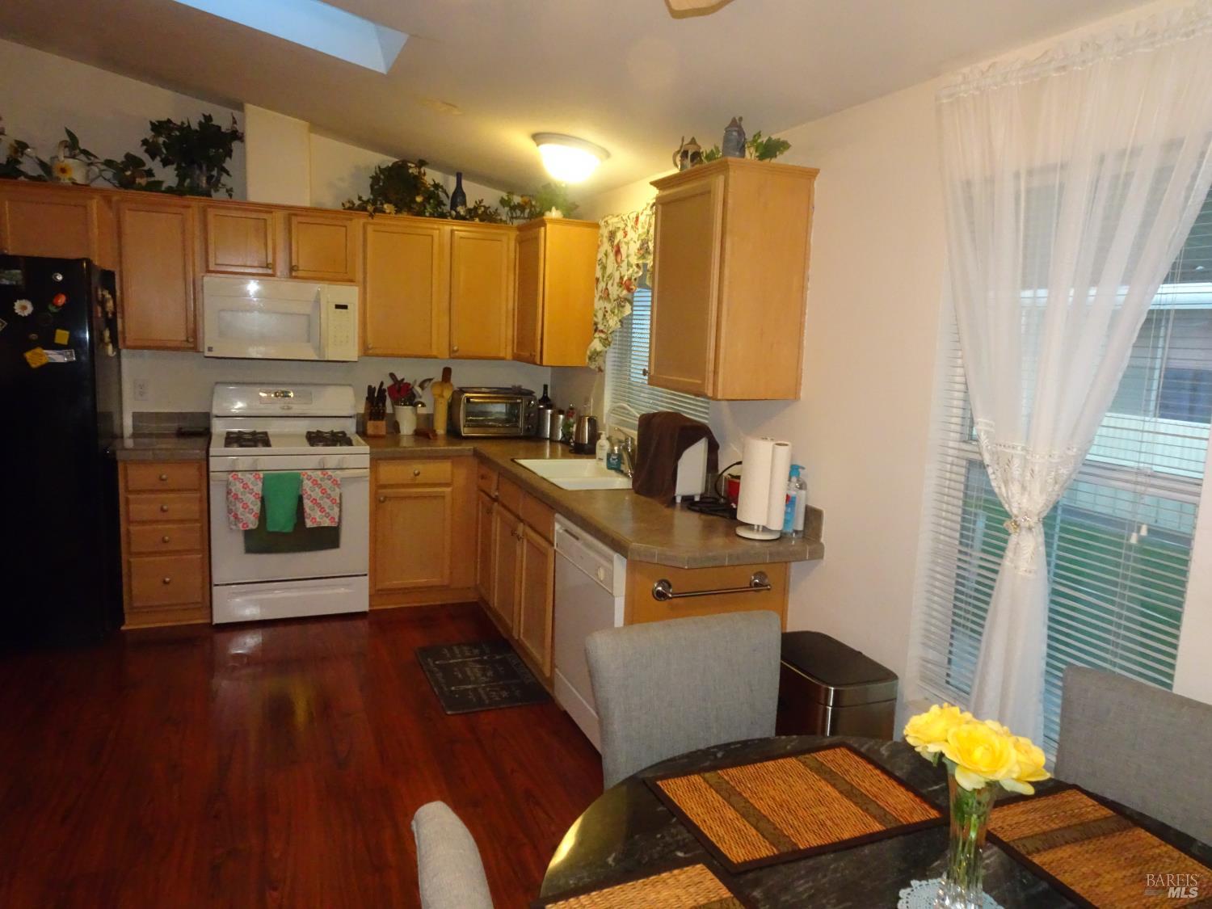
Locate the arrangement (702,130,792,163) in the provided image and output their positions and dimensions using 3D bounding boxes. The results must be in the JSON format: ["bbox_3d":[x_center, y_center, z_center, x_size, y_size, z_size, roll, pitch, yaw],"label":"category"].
[{"bbox_3d":[0.477,-1.018,2.860,0.295,0.130,0.200,-1,10,-23],"label":"arrangement"}]

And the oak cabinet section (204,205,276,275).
[{"bbox_3d":[-1.977,-1.141,4.561,0.340,0.344,0.320,-1,10,-22],"label":"oak cabinet section"}]

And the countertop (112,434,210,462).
[{"bbox_3d":[-2.302,-0.042,4.404,0.429,0.050,0.643,-1,9,-22],"label":"countertop"}]

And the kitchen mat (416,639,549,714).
[{"bbox_3d":[-0.585,1.003,3.847,0.442,0.012,0.757,-1,9,-22],"label":"kitchen mat"}]

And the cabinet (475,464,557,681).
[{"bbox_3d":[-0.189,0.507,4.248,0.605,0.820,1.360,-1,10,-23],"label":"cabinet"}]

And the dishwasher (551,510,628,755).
[{"bbox_3d":[0.173,0.694,3.317,0.611,0.846,0.616,-1,9,-22],"label":"dishwasher"}]

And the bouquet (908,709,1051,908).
[{"bbox_3d":[0.543,0.534,1.249,0.217,0.298,0.172,7,10,26],"label":"bouquet"}]

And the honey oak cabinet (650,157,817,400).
[{"bbox_3d":[0.428,-0.611,3.058,0.350,0.769,0.560,-1,10,-23],"label":"honey oak cabinet"}]

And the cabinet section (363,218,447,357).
[{"bbox_3d":[-1.201,-0.956,4.917,0.456,0.761,0.320,-1,10,-22],"label":"cabinet section"}]

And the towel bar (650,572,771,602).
[{"bbox_3d":[0.379,0.458,2.901,0.453,0.063,0.067,-1,9,-22],"label":"towel bar"}]

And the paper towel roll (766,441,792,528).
[{"bbox_3d":[0.602,0.109,2.920,0.067,0.291,0.067,3,9,0],"label":"paper towel roll"}]

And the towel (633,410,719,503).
[{"bbox_3d":[0.281,0.003,3.535,0.232,0.338,0.379,-1,9,-22],"label":"towel"}]

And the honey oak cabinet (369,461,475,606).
[{"bbox_3d":[-1.117,0.377,4.910,0.615,0.840,0.605,-1,10,-23],"label":"honey oak cabinet"}]

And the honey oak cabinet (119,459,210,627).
[{"bbox_3d":[-2.314,0.403,4.479,0.409,0.855,0.636,-1,9,-22],"label":"honey oak cabinet"}]

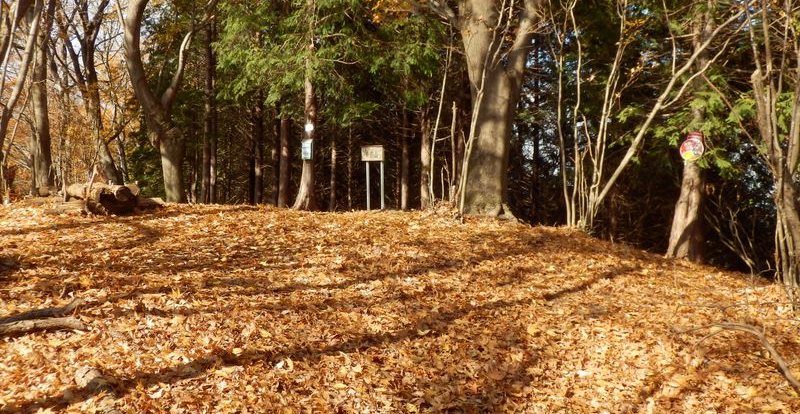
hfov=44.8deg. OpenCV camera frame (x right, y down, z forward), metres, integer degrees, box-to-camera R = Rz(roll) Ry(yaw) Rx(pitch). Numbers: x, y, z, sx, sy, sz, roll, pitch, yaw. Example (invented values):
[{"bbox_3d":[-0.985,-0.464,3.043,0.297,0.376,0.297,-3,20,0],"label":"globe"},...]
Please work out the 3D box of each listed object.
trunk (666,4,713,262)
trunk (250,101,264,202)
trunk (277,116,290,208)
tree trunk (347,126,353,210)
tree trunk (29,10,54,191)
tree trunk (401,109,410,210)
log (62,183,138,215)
[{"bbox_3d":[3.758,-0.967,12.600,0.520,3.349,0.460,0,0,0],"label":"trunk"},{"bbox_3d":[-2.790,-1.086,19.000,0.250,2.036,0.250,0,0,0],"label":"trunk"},{"bbox_3d":[-2.137,-0.834,17.800,0.240,1.687,0.240,0,0,0],"label":"trunk"},{"bbox_3d":[-1.015,-0.794,19.500,0.100,1.688,0.100,0,0,0],"label":"tree trunk"},{"bbox_3d":[-6.464,-1.920,17.500,0.420,3.281,0.380,0,0,0],"label":"tree trunk"},{"bbox_3d":[0.107,-0.939,18.800,0.180,1.976,0.180,0,0,0],"label":"tree trunk"},{"bbox_3d":[-4.413,-0.110,14.300,1.061,0.471,0.750,0,0,0],"label":"log"}]

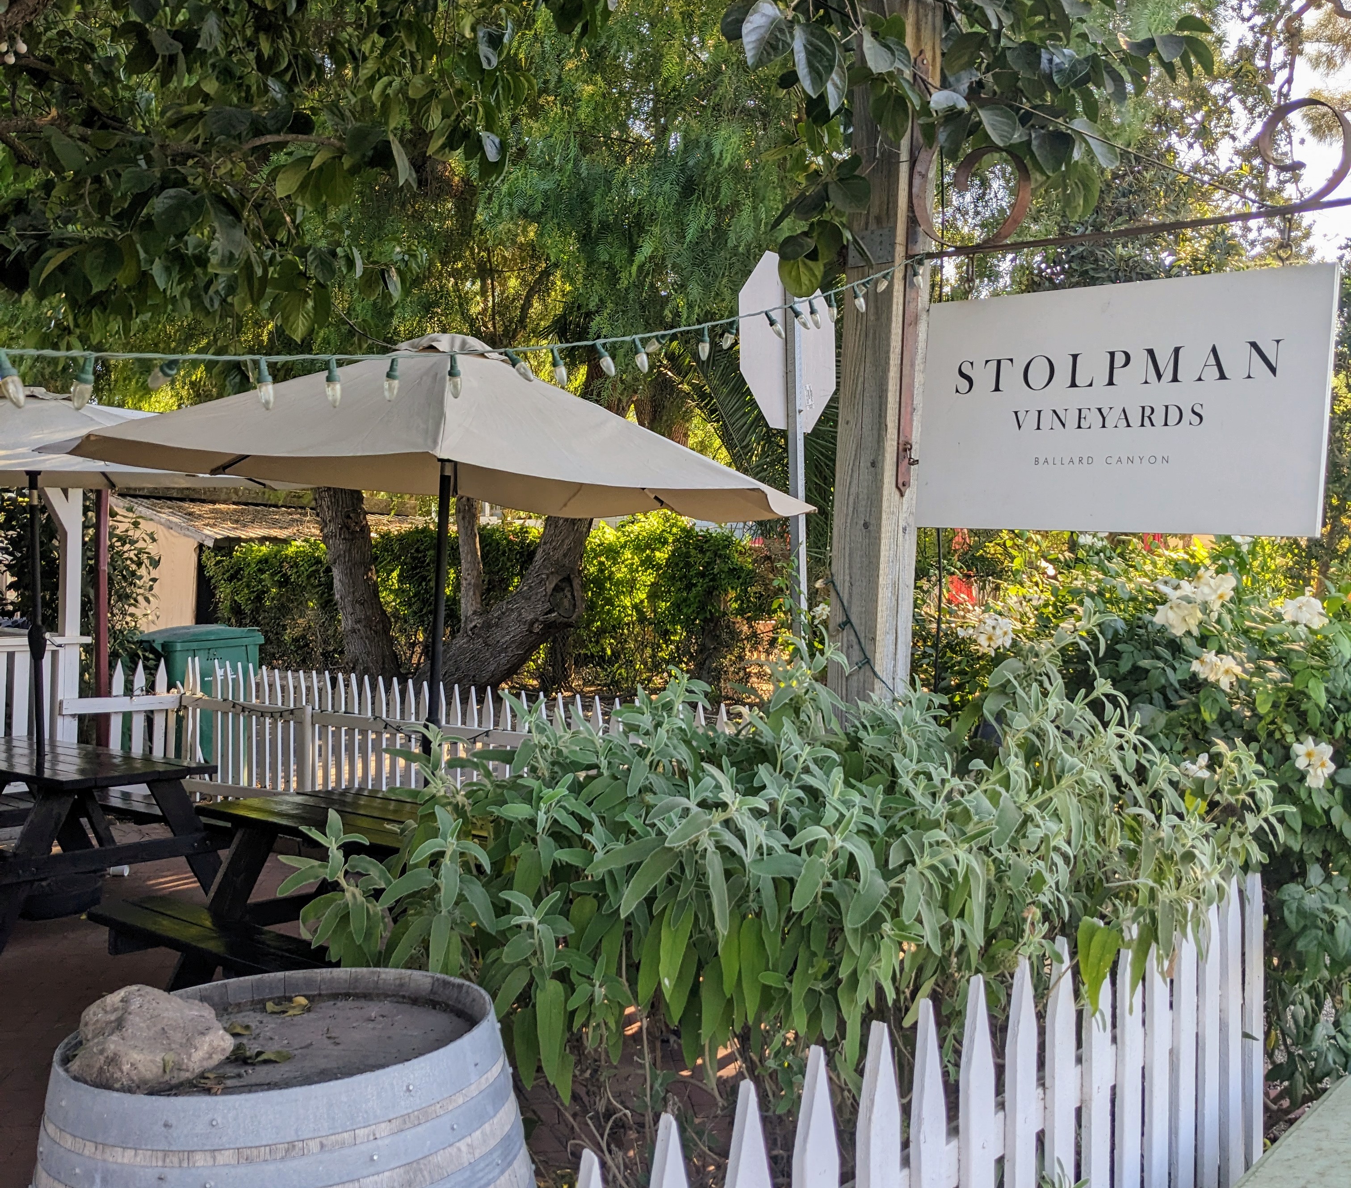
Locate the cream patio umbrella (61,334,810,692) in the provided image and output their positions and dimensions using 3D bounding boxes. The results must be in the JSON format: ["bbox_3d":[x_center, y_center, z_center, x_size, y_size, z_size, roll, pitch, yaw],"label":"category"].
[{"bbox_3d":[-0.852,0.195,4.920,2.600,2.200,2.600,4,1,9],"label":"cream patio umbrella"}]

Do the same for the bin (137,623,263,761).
[{"bbox_3d":[-3.450,0.790,10.200,0.820,1.130,0.660,0,1,-26],"label":"bin"}]

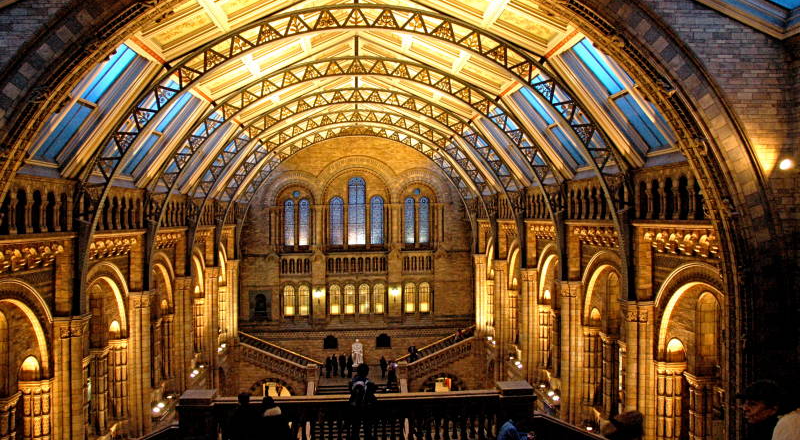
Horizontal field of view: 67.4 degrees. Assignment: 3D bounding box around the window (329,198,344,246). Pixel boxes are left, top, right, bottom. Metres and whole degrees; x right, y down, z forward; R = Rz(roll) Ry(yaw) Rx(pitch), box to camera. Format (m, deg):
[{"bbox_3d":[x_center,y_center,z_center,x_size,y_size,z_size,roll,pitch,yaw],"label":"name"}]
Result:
[{"bbox_3d":[-4.958,0.040,47.363,1.130,3.800,0.350,-1,0,-4],"label":"window"}]

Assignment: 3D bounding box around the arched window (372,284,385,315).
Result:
[{"bbox_3d":[-1.667,6.178,47.063,0.880,2.472,0.300,-1,0,-4],"label":"arched window"}]

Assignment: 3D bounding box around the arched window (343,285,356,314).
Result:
[{"bbox_3d":[-3.917,6.229,46.971,0.940,2.430,0.350,-1,0,-4],"label":"arched window"}]

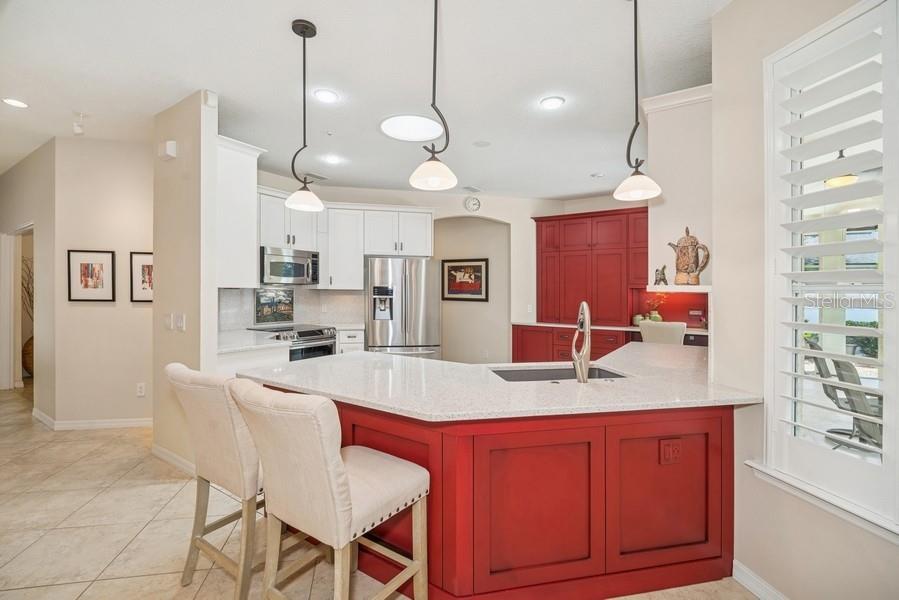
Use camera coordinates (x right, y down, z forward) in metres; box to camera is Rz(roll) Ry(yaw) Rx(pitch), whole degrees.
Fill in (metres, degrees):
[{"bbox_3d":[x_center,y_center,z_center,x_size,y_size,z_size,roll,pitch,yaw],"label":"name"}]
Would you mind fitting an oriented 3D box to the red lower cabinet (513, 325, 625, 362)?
[{"bbox_3d":[1.884,0.838,5.837,1.652,0.875,0.600,1,2,33],"label":"red lower cabinet"}]

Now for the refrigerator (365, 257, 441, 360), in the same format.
[{"bbox_3d":[-0.653,0.368,5.222,0.909,1.800,0.780,0,1,-12],"label":"refrigerator"}]

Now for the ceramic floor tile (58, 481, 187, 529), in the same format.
[{"bbox_3d":[-2.089,1.323,2.445,0.500,0.010,0.500,0,1,-12],"label":"ceramic floor tile"}]

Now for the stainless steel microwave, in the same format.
[{"bbox_3d":[-2.101,-0.411,4.757,0.400,0.423,0.757,1,2,33],"label":"stainless steel microwave"}]

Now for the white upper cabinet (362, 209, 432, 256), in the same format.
[{"bbox_3d":[-0.750,-0.945,5.431,0.948,0.637,0.335,0,1,-12],"label":"white upper cabinet"}]

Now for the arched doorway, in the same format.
[{"bbox_3d":[0.371,-0.018,5.934,1.239,2.558,0.140,0,1,-12],"label":"arched doorway"}]

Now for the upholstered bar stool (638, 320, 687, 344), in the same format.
[{"bbox_3d":[2.763,0.785,4.835,0.490,1.040,0.580,1,2,33],"label":"upholstered bar stool"}]

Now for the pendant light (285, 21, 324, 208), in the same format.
[{"bbox_3d":[-0.820,-1.008,2.124,0.215,1.060,0.215,0,1,-12],"label":"pendant light"}]

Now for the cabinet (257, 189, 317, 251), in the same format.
[{"bbox_3d":[-2.117,-0.948,4.755,0.335,0.652,0.765,1,2,33],"label":"cabinet"}]

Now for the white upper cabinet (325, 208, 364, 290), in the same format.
[{"bbox_3d":[-1.451,-0.709,5.287,0.482,1.125,0.335,0,1,-12],"label":"white upper cabinet"}]

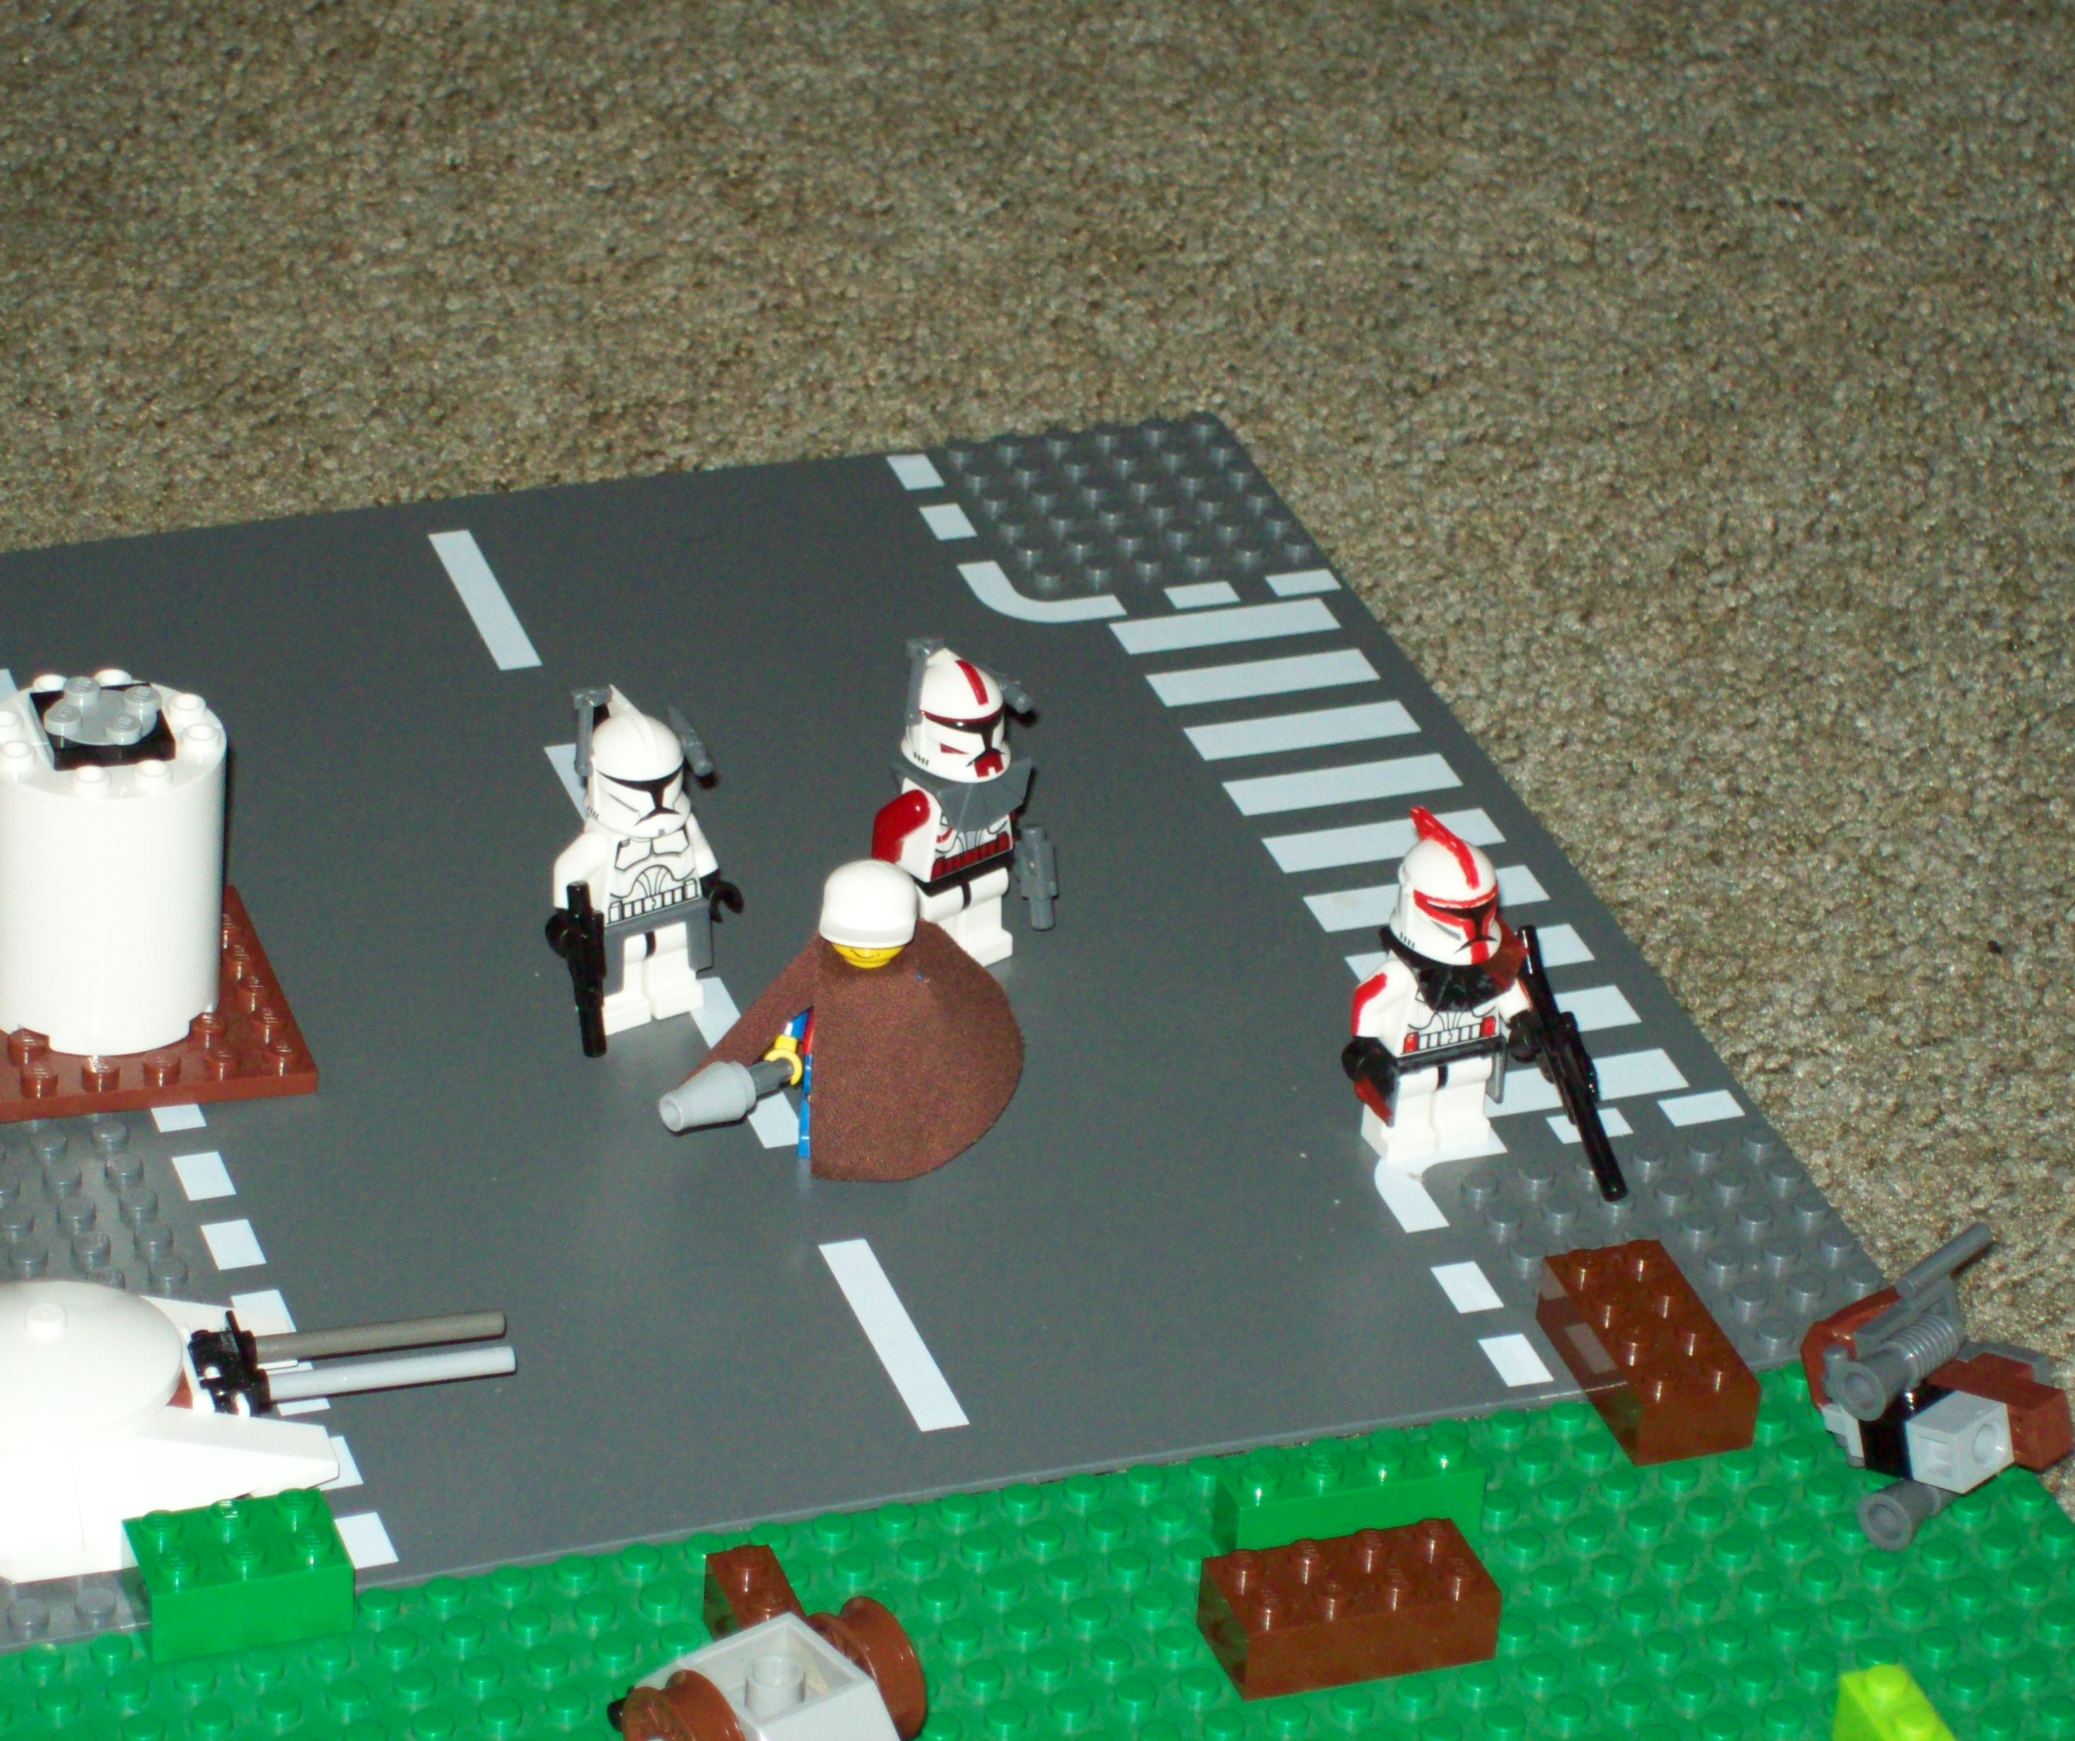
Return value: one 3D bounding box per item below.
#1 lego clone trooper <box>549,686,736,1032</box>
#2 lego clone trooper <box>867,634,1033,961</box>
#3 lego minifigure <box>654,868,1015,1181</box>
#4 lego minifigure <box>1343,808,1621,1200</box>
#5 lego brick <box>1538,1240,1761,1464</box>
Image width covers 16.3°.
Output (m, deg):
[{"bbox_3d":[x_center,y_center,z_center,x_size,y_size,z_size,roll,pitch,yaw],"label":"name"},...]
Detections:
[{"bbox_3d":[-0.053,-0.001,0.955,0.028,0.046,0.018,-16,36,-29],"label":"lego clone trooper"},{"bbox_3d":[-0.011,-0.007,0.970,0.027,0.046,0.018,-23,40,-37],"label":"lego clone trooper"},{"bbox_3d":[-0.024,0.019,0.930,0.044,0.042,0.026,5,31,2],"label":"lego minifigure"},{"bbox_3d":[0.056,0.019,0.933,0.034,0.046,0.033,-11,34,-22],"label":"lego minifigure"},{"bbox_3d":[0.076,0.059,0.902,0.016,0.011,0.032,-8,33,-18],"label":"lego brick"}]

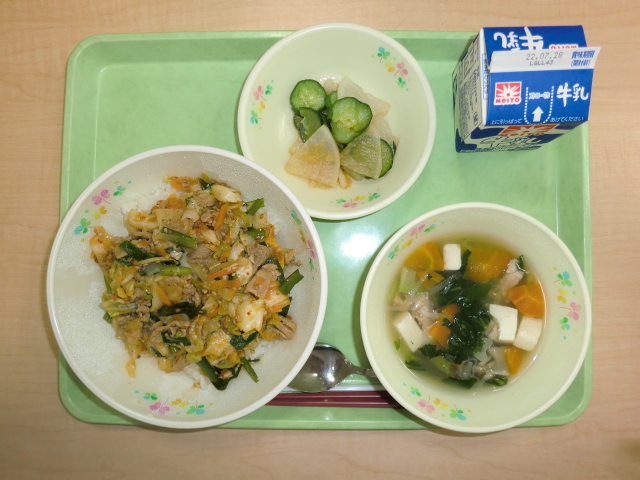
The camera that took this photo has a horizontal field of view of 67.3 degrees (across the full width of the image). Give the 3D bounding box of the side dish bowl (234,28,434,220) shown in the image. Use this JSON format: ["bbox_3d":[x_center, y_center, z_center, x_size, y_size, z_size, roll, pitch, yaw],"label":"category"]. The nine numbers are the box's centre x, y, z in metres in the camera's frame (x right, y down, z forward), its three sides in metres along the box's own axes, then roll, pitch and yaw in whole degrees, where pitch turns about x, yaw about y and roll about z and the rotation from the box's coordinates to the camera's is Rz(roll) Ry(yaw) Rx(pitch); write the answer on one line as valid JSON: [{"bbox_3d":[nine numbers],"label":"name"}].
[{"bbox_3d":[0.011,-0.070,0.312,0.120,0.045,0.120,0,87,1],"label":"side dish bowl"}]

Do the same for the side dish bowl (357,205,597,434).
[{"bbox_3d":[0.088,0.045,0.300,0.130,0.057,0.130,0,87,1],"label":"side dish bowl"}]

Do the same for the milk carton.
[{"bbox_3d":[0.121,-0.092,0.290,0.058,0.087,0.057,-2,87,1],"label":"milk carton"}]

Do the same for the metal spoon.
[{"bbox_3d":[0.052,0.091,0.318,0.165,0.020,0.034,8,88,1],"label":"metal spoon"}]

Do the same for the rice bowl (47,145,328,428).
[{"bbox_3d":[-0.073,0.027,0.300,0.157,0.065,0.157,0,87,1],"label":"rice bowl"}]

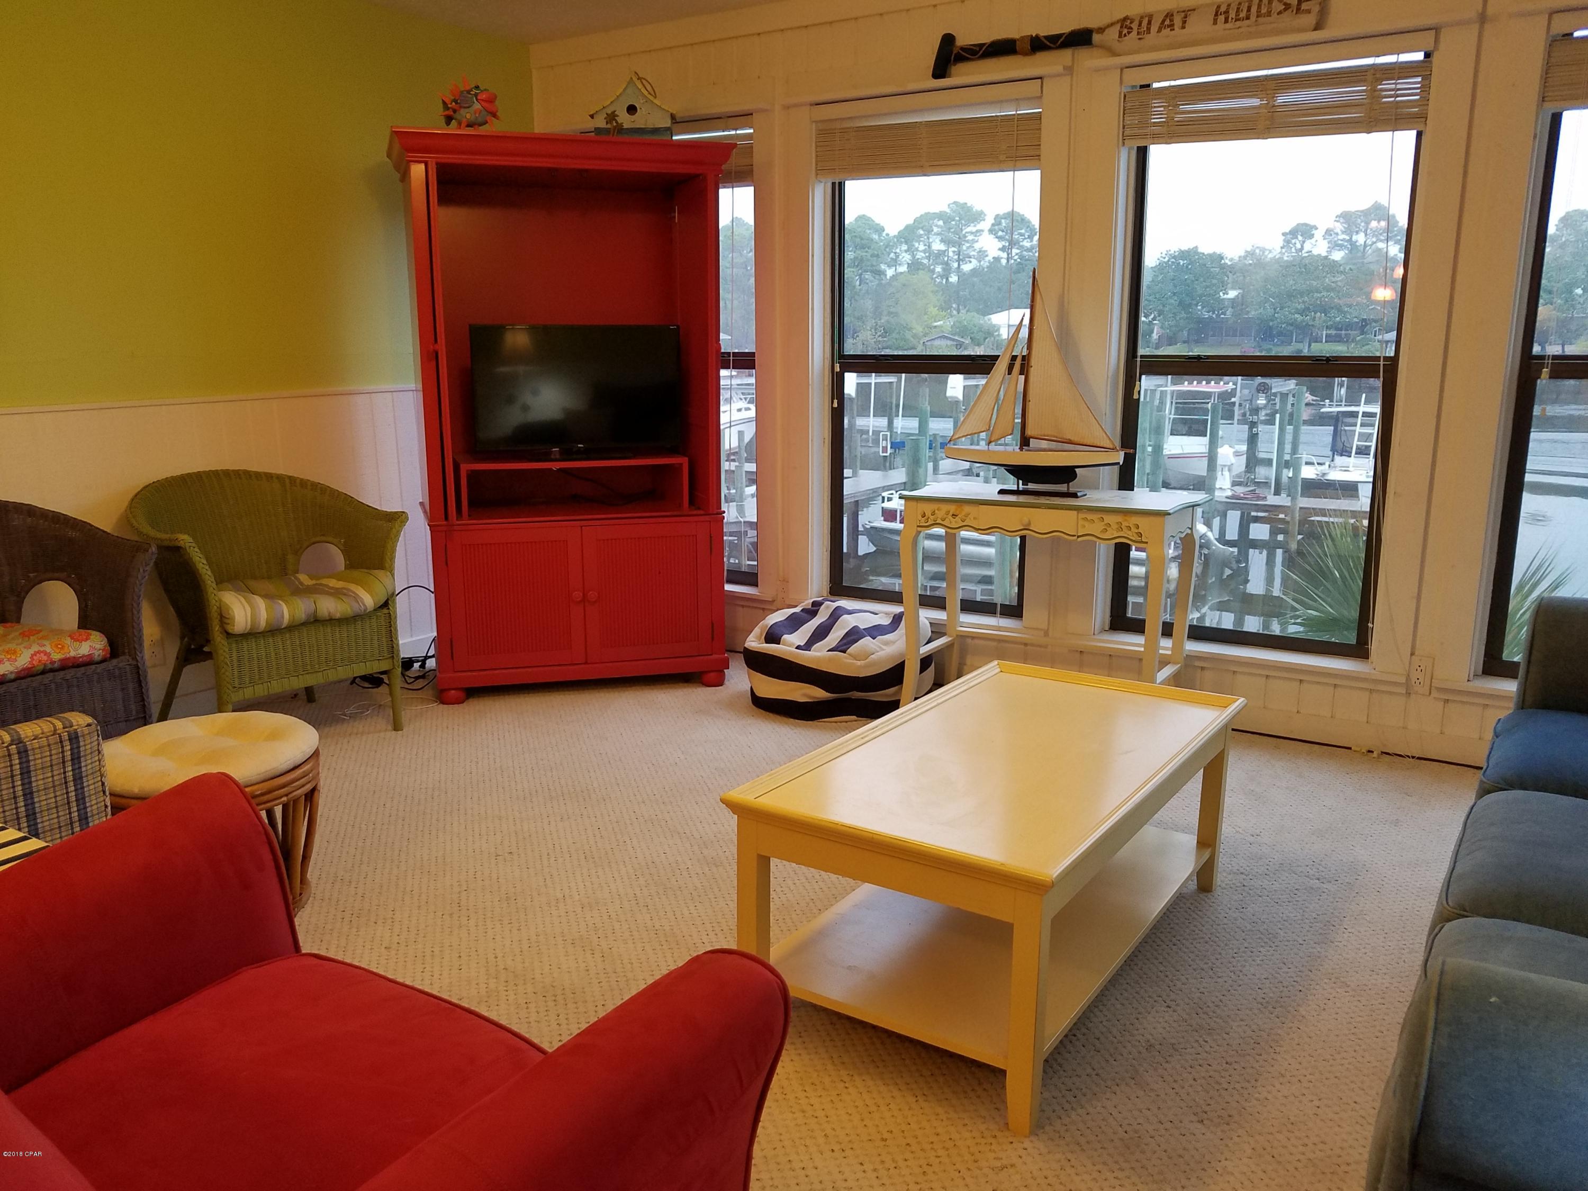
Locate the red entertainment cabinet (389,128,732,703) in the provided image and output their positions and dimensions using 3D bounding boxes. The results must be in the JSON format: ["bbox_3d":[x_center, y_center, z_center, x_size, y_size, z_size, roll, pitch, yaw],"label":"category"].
[{"bbox_3d":[-0.793,-0.621,4.322,1.110,1.894,0.558,-3,12,-15],"label":"red entertainment cabinet"}]

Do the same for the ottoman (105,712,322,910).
[{"bbox_3d":[-1.266,0.496,2.605,0.456,0.390,0.456,-9,15,-39],"label":"ottoman"}]

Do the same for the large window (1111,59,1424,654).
[{"bbox_3d":[1.436,-0.688,3.715,0.804,1.728,0.096,7,13,30],"label":"large window"}]

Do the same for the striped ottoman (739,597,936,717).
[{"bbox_3d":[0.151,0.225,4.205,0.534,0.282,0.522,7,13,30],"label":"striped ottoman"}]

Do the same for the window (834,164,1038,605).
[{"bbox_3d":[0.486,-0.746,4.269,0.804,1.608,0.096,7,13,30],"label":"window"}]

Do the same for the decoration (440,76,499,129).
[{"bbox_3d":[-1.054,-1.590,3.902,0.180,0.174,0.114,1,12,5],"label":"decoration"}]

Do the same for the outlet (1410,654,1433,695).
[{"bbox_3d":[1.869,0.242,3.555,0.072,0.118,0.012,7,13,30],"label":"outlet"}]

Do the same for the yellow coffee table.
[{"bbox_3d":[0.456,0.506,2.480,0.628,0.419,1.169,8,14,33],"label":"yellow coffee table"}]

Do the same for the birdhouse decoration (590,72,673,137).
[{"bbox_3d":[-0.552,-1.643,4.053,0.282,0.216,0.156,-3,12,-15],"label":"birdhouse decoration"}]

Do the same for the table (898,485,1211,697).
[{"bbox_3d":[0.813,0.072,3.752,0.810,0.762,0.480,7,13,30],"label":"table"}]

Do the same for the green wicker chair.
[{"bbox_3d":[-1.663,0.034,3.759,0.570,0.834,0.666,9,14,37],"label":"green wicker chair"}]

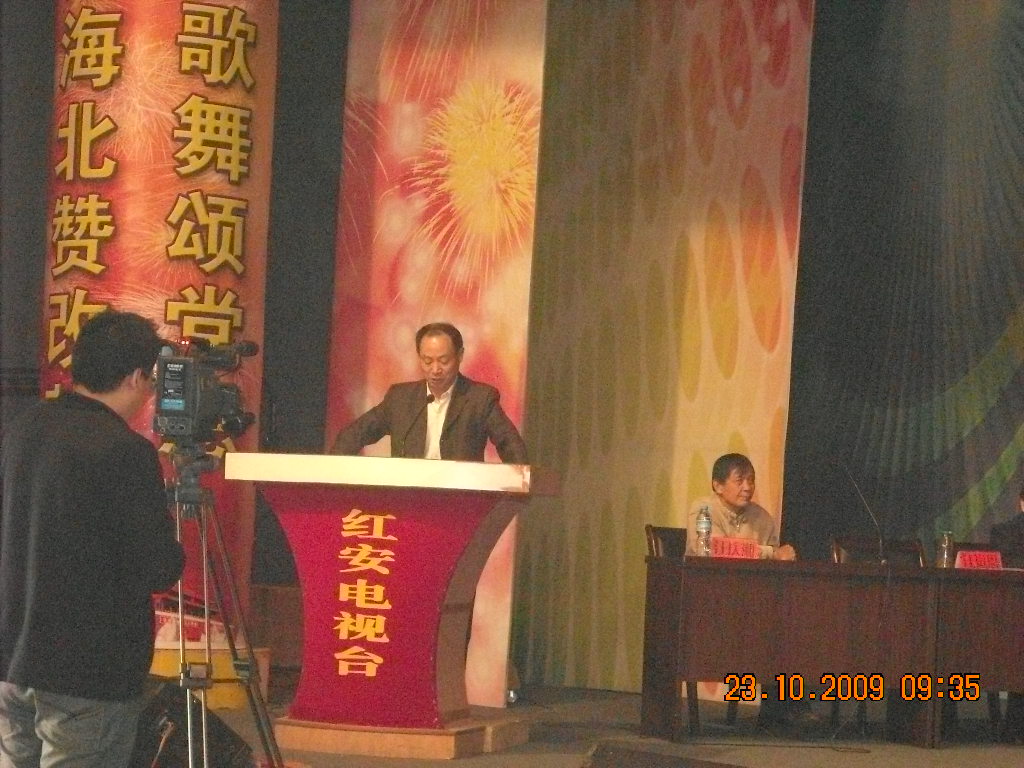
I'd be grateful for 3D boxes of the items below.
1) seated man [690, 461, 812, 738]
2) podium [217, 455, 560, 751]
[{"bbox_3d":[1.007,0.932,13.840,0.490,1.244,0.653,3,-3,-22],"label":"seated man"},{"bbox_3d":[-0.486,0.866,12.385,1.220,1.140,0.500,3,-1,15],"label":"podium"}]

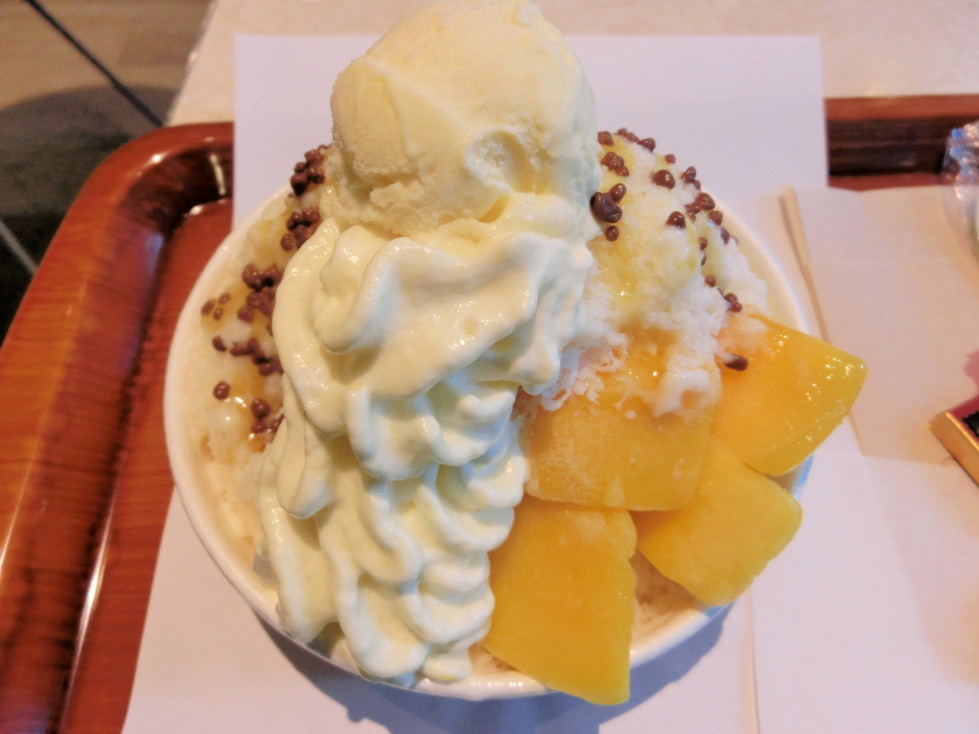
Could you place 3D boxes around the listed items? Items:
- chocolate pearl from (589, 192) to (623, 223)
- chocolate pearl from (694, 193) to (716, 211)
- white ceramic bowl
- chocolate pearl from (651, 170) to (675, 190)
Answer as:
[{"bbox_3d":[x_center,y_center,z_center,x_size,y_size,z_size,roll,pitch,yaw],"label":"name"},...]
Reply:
[{"bbox_3d":[0.025,-0.034,0.143,0.006,0.006,0.006,0,61,0],"label":"chocolate pearl"},{"bbox_3d":[0.051,-0.039,0.161,0.004,0.004,0.004,0,61,0],"label":"chocolate pearl"},{"bbox_3d":[0.001,0.011,0.223,0.180,0.074,0.180,0,61,0],"label":"white ceramic bowl"},{"bbox_3d":[0.039,-0.042,0.152,0.005,0.004,0.005,0,61,0],"label":"chocolate pearl"}]

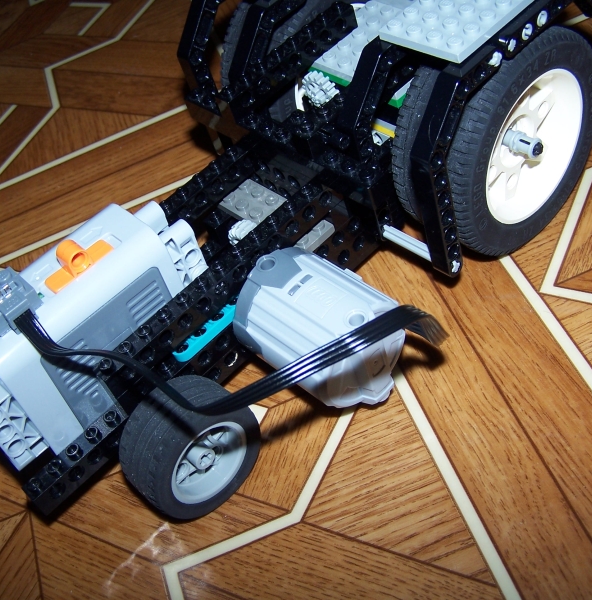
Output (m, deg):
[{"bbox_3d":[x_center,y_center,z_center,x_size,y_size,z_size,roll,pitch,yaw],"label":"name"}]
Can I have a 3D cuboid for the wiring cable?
[{"bbox_3d":[-0.017,0.017,0.250,0.125,0.048,0.038,-6,51,15],"label":"wiring cable"}]

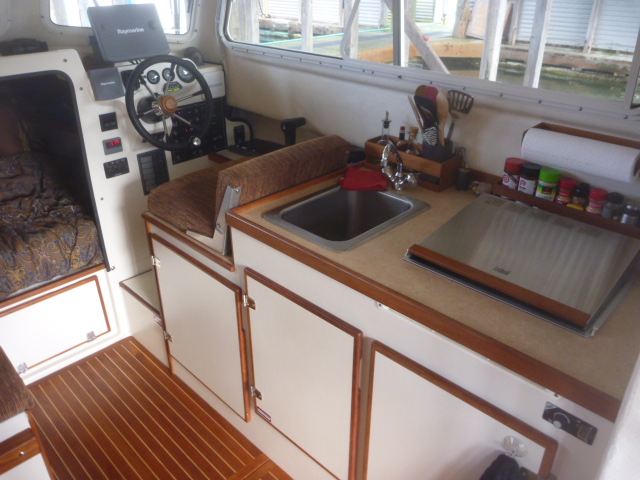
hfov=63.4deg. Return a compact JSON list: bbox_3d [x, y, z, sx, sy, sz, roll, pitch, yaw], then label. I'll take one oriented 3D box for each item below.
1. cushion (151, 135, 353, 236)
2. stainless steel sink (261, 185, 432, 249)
[{"bbox_3d":[-0.251,-0.217,1.756,0.564,0.273,0.490,25,37,37],"label":"cushion"},{"bbox_3d":[0.086,-0.022,1.550,0.310,0.150,0.420,25,37,37],"label":"stainless steel sink"}]

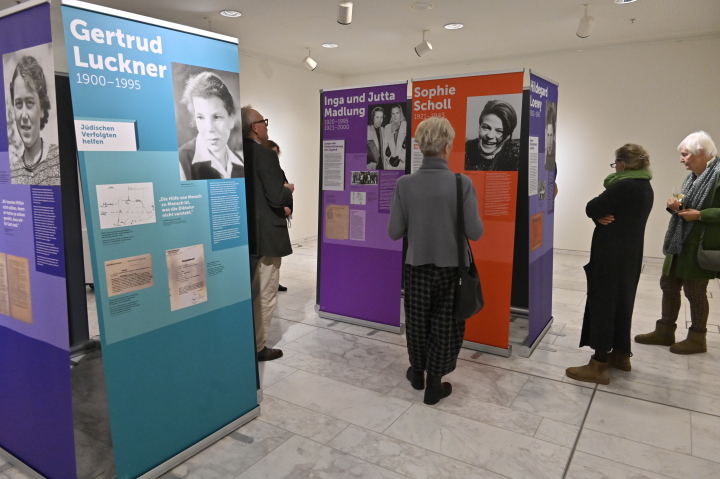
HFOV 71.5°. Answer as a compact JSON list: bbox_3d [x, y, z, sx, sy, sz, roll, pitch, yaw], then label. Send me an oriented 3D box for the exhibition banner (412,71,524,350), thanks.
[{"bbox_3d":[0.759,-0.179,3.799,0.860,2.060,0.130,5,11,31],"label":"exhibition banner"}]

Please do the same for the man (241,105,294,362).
[{"bbox_3d":[-0.700,-0.030,3.650,0.420,1.820,0.500,-3,9,-15],"label":"man"}]

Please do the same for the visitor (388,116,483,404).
[{"bbox_3d":[0.455,0.116,3.127,0.550,1.690,0.420,3,9,17],"label":"visitor"}]

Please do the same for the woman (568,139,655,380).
[{"bbox_3d":[1.680,0.147,3.325,0.480,1.560,0.480,6,11,33],"label":"woman"}]

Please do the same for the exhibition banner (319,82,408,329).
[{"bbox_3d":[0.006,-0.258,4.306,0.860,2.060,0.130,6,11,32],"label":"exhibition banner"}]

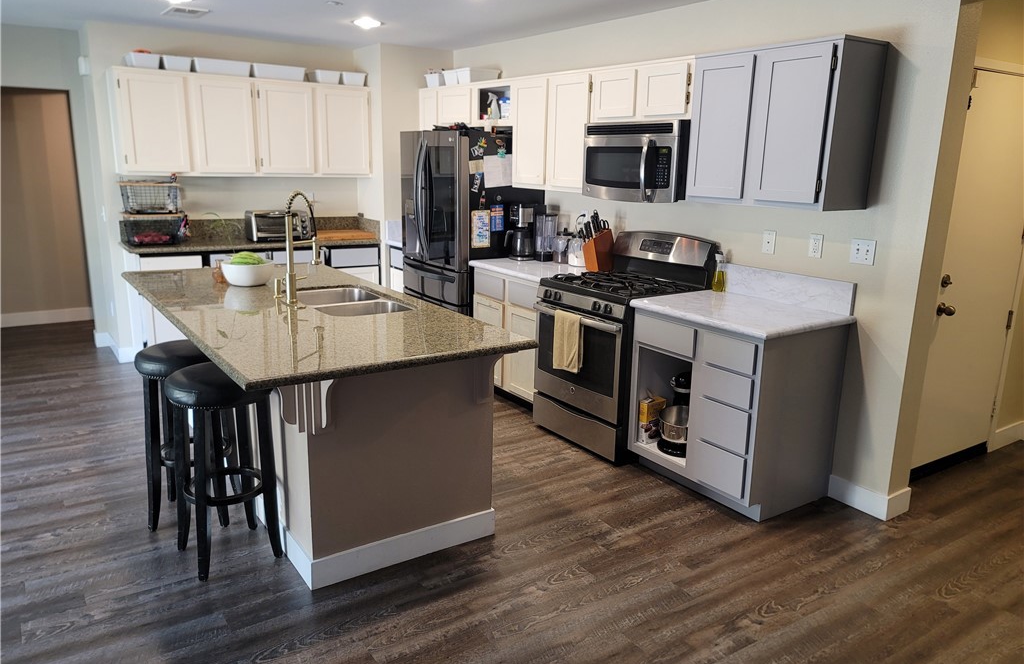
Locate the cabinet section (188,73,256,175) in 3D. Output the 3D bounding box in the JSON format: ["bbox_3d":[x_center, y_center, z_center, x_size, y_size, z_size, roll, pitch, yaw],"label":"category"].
[{"bbox_3d":[-2.235,-1.562,5.642,0.470,0.717,0.347,-7,16,-34],"label":"cabinet section"}]

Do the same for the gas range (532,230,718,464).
[{"bbox_3d":[0.614,0.033,4.363,0.715,1.215,0.753,-7,16,-34],"label":"gas range"}]

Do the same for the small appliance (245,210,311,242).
[{"bbox_3d":[-1.913,-0.881,6.065,0.450,0.248,0.290,-7,16,-34],"label":"small appliance"}]

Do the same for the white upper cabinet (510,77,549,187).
[{"bbox_3d":[0.246,-1.304,4.861,0.338,0.704,0.389,-7,16,-34],"label":"white upper cabinet"}]

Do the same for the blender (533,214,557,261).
[{"bbox_3d":[0.226,-0.669,5.207,0.150,0.333,0.140,-7,16,-34],"label":"blender"}]

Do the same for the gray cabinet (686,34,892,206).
[{"bbox_3d":[1.236,-0.950,3.456,0.338,0.704,0.787,-7,16,-34],"label":"gray cabinet"}]

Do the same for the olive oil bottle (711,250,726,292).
[{"bbox_3d":[1.129,-0.327,4.071,0.074,0.225,0.074,-7,16,-34],"label":"olive oil bottle"}]

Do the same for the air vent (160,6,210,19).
[{"bbox_3d":[-2.108,-2.059,4.788,0.220,0.015,0.340,-7,16,-34],"label":"air vent"}]

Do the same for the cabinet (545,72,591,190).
[{"bbox_3d":[0.464,-1.226,4.551,0.338,0.704,0.403,-7,16,-34],"label":"cabinet"}]

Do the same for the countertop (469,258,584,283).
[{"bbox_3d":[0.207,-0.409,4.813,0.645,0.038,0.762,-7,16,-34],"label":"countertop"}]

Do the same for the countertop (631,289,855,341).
[{"bbox_3d":[1.115,-0.100,3.672,0.651,0.040,0.850,-7,16,-34],"label":"countertop"}]

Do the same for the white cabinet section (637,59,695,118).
[{"bbox_3d":[0.939,-1.300,4.013,0.346,0.307,0.404,-7,16,-34],"label":"white cabinet section"}]

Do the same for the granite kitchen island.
[{"bbox_3d":[-1.071,0.297,3.706,1.138,0.916,2.455,-7,16,-34],"label":"granite kitchen island"}]

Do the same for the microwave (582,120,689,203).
[{"bbox_3d":[0.776,-0.964,4.192,0.440,0.423,0.756,-7,16,-34],"label":"microwave"}]

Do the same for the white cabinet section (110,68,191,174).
[{"bbox_3d":[-2.624,-1.512,5.380,0.473,0.717,0.347,-7,16,-34],"label":"white cabinet section"}]

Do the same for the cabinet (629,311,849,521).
[{"bbox_3d":[1.112,0.351,3.776,0.639,0.889,0.813,-7,16,-34],"label":"cabinet"}]

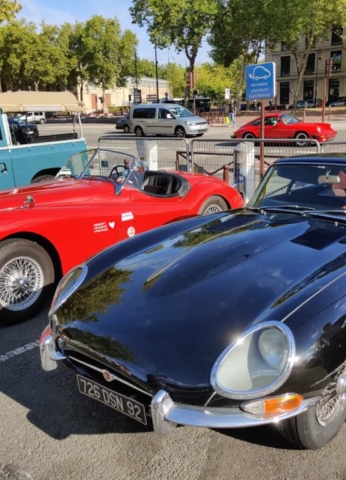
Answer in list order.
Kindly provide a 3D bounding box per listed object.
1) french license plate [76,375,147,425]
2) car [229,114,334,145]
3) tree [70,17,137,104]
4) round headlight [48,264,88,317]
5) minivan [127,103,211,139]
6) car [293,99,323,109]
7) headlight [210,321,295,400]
[{"bbox_3d":[-0.290,0.744,2.337,0.460,0.100,0.015,11,22,41],"label":"french license plate"},{"bbox_3d":[4.466,-4.445,20.137,4.290,1.310,1.650,10,19,36],"label":"car"},{"bbox_3d":[-10.819,-27.085,77.707,10.500,14.300,10.500,-2,15,0],"label":"tree"},{"bbox_3d":[-0.569,0.271,2.699,0.270,0.230,0.250,12,21,41],"label":"round headlight"},{"bbox_3d":[-0.172,-6.852,28.600,4.450,1.820,1.790,7,17,31],"label":"minivan"},{"bbox_3d":[22.885,-22.901,84.000,4.300,1.470,1.780,8,18,35],"label":"car"},{"bbox_3d":[0.321,0.474,2.000,0.255,0.230,0.320,11,19,41],"label":"headlight"}]

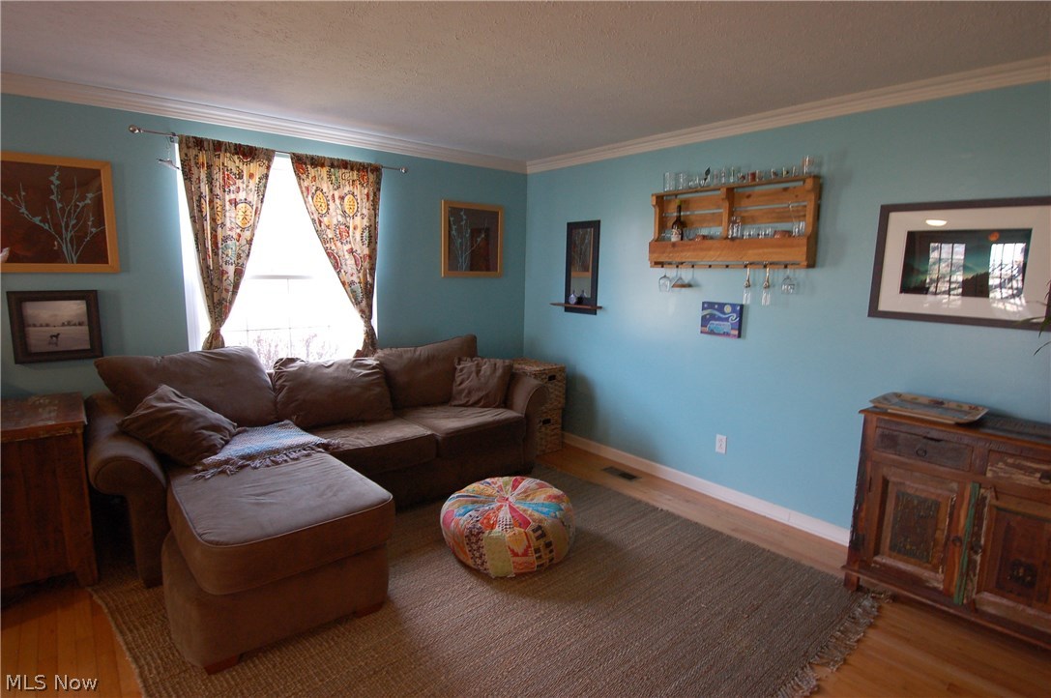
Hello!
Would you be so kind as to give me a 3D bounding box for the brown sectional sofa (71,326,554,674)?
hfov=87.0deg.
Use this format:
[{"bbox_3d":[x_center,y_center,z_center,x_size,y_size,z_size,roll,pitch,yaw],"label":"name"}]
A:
[{"bbox_3d":[-0.838,0.508,3.155,2.592,0.970,1.735,-6,11,-39],"label":"brown sectional sofa"}]

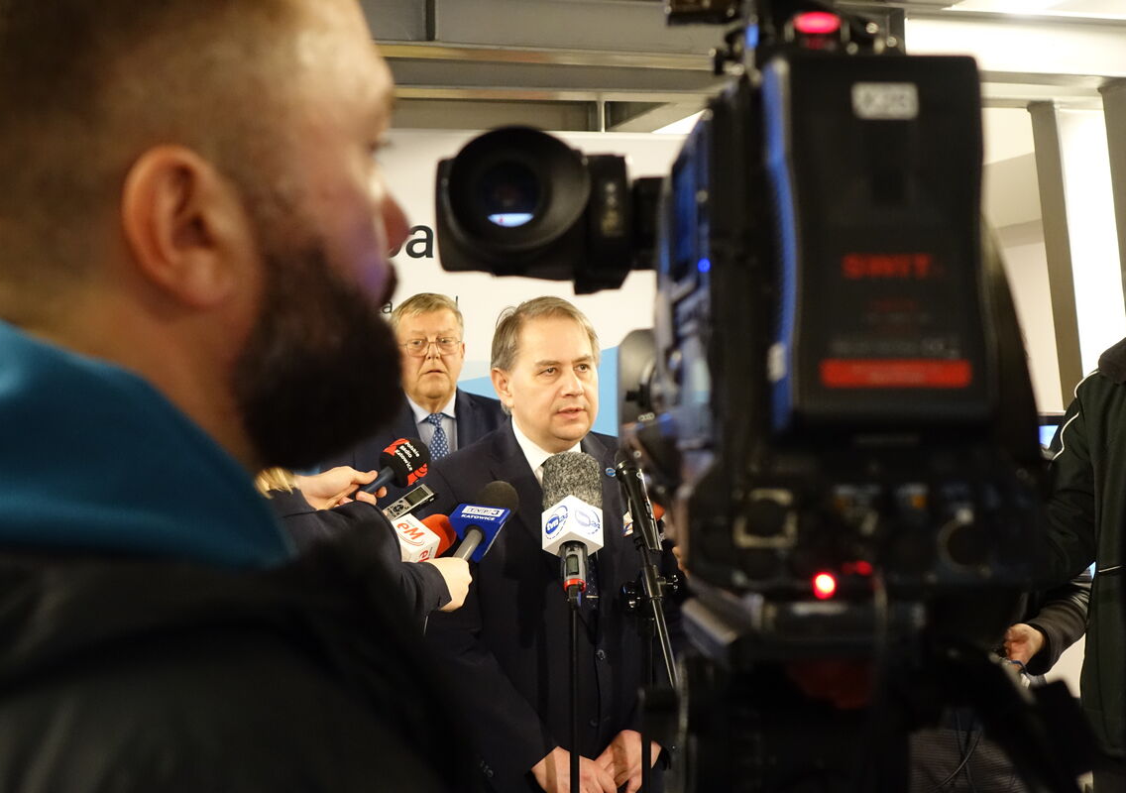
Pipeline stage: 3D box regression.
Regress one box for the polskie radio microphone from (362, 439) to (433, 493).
[{"bbox_3d":[-0.259,0.121,2.755,0.072,0.072,0.200,-34,1,45],"label":"polskie radio microphone"}]

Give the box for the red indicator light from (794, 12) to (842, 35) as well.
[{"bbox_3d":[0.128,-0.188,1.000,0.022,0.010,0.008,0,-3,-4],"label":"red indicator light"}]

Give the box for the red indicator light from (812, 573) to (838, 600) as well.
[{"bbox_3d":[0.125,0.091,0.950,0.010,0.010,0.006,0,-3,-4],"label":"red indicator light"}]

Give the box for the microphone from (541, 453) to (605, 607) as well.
[{"bbox_3d":[0.015,0.187,2.800,0.086,0.218,0.086,-5,-31,6],"label":"microphone"}]

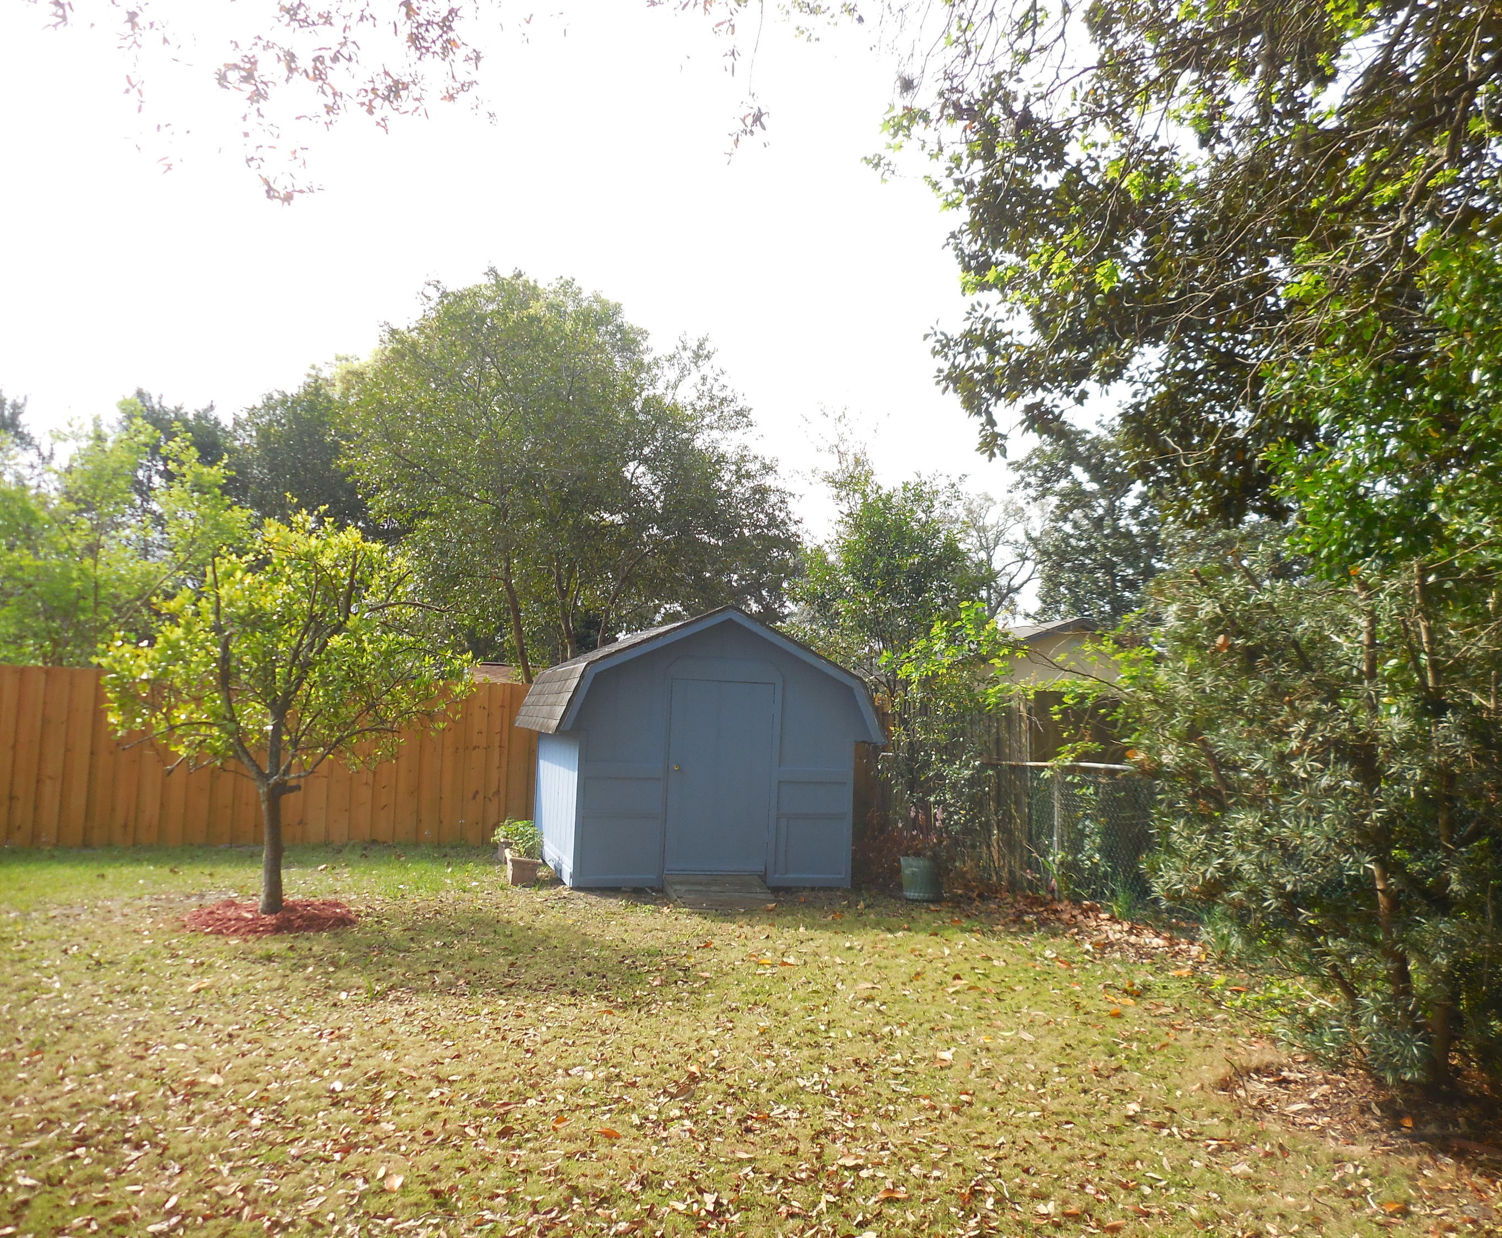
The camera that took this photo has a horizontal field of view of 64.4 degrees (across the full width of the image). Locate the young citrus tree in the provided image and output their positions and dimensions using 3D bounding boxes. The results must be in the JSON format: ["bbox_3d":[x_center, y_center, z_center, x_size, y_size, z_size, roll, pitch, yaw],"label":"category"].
[{"bbox_3d":[-3.285,0.677,8.568,2.550,2.840,2.500,2,-5,0],"label":"young citrus tree"}]

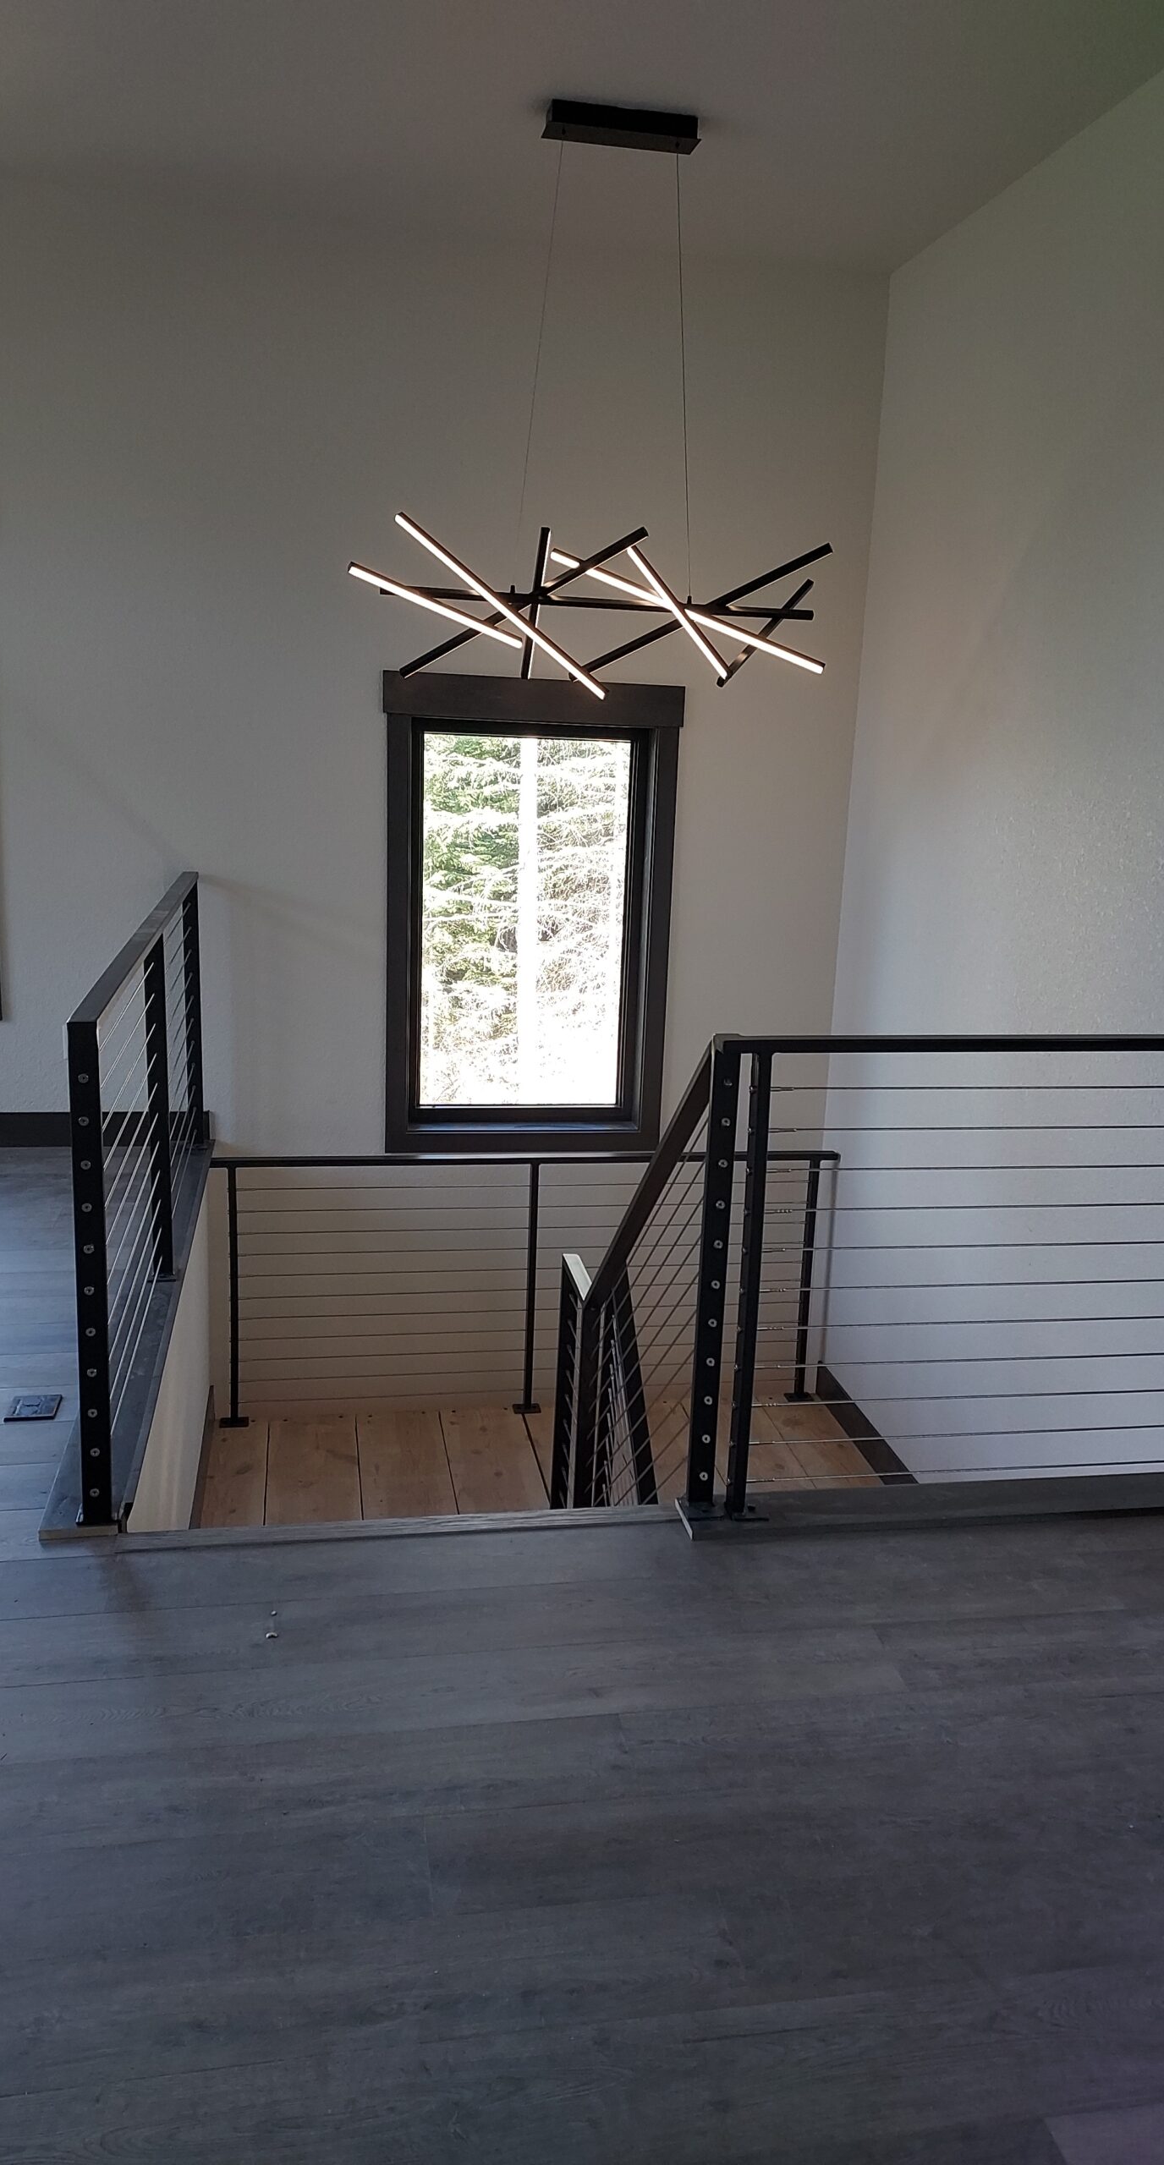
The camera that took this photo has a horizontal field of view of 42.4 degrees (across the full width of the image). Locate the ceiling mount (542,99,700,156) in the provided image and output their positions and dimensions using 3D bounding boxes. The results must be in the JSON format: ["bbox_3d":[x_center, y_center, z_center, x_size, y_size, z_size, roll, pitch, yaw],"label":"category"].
[{"bbox_3d":[0.106,-2.508,3.944,0.409,0.052,0.110,0,13,-11],"label":"ceiling mount"}]

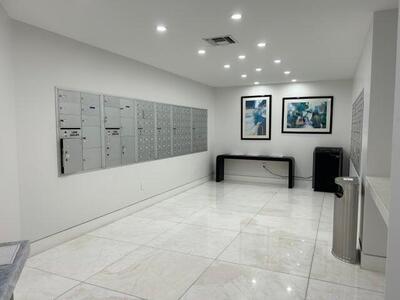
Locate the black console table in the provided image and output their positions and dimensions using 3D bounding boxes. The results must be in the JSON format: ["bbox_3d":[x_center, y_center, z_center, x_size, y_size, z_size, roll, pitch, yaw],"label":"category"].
[{"bbox_3d":[1.332,0.483,7.373,1.870,0.695,0.360,2,5,24],"label":"black console table"}]

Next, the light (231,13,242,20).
[{"bbox_3d":[0.351,-1.279,2.888,0.120,0.030,0.120,0,4,0],"label":"light"}]

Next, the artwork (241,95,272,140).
[{"bbox_3d":[1.384,-0.797,7.456,0.765,1.095,0.035,2,5,24],"label":"artwork"}]

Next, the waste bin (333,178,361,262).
[{"bbox_3d":[1.589,0.739,3.287,0.245,0.810,0.460,2,5,24],"label":"waste bin"}]

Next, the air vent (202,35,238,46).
[{"bbox_3d":[0.248,-1.338,3.720,0.350,0.025,0.350,2,5,24],"label":"air vent"}]

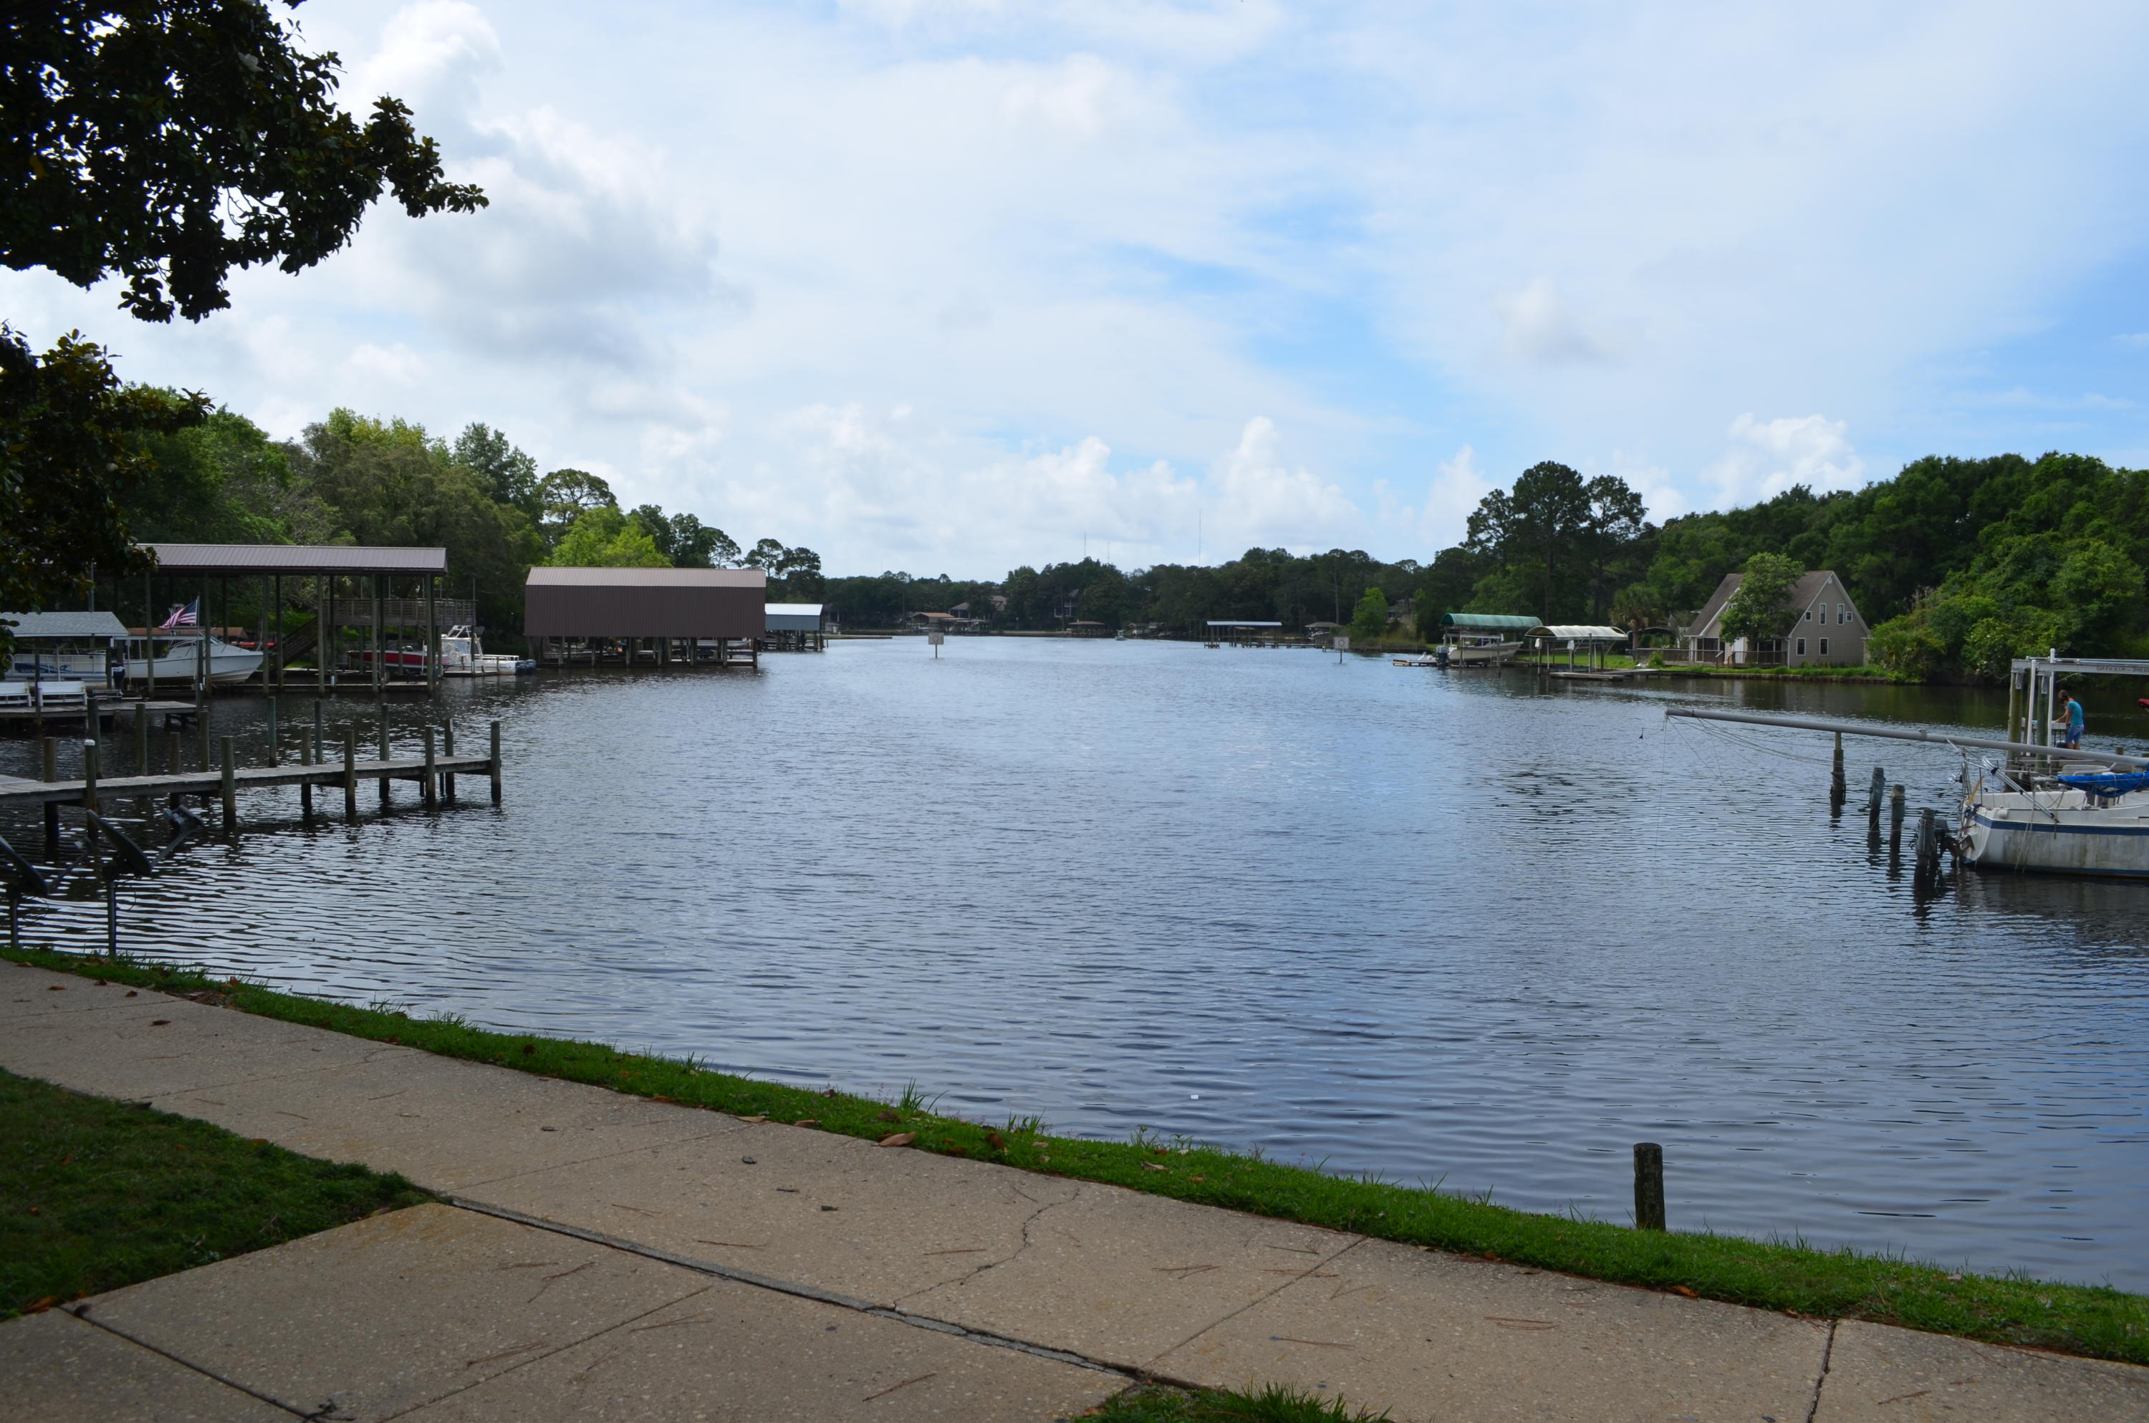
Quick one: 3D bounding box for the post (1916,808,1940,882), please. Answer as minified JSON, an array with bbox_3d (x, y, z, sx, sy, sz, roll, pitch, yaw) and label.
[{"bbox_3d":[13.523,2.102,25.500,0.340,1.120,0.340,1,3,0],"label":"post"}]

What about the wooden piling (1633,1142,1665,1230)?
[{"bbox_3d":[2.074,1.715,5.800,0.106,0.325,0.106,1,3,0],"label":"wooden piling"}]

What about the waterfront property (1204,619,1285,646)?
[{"bbox_3d":[30.199,-13.767,285.000,14.000,4.700,9.000,1,3,6],"label":"waterfront property"}]

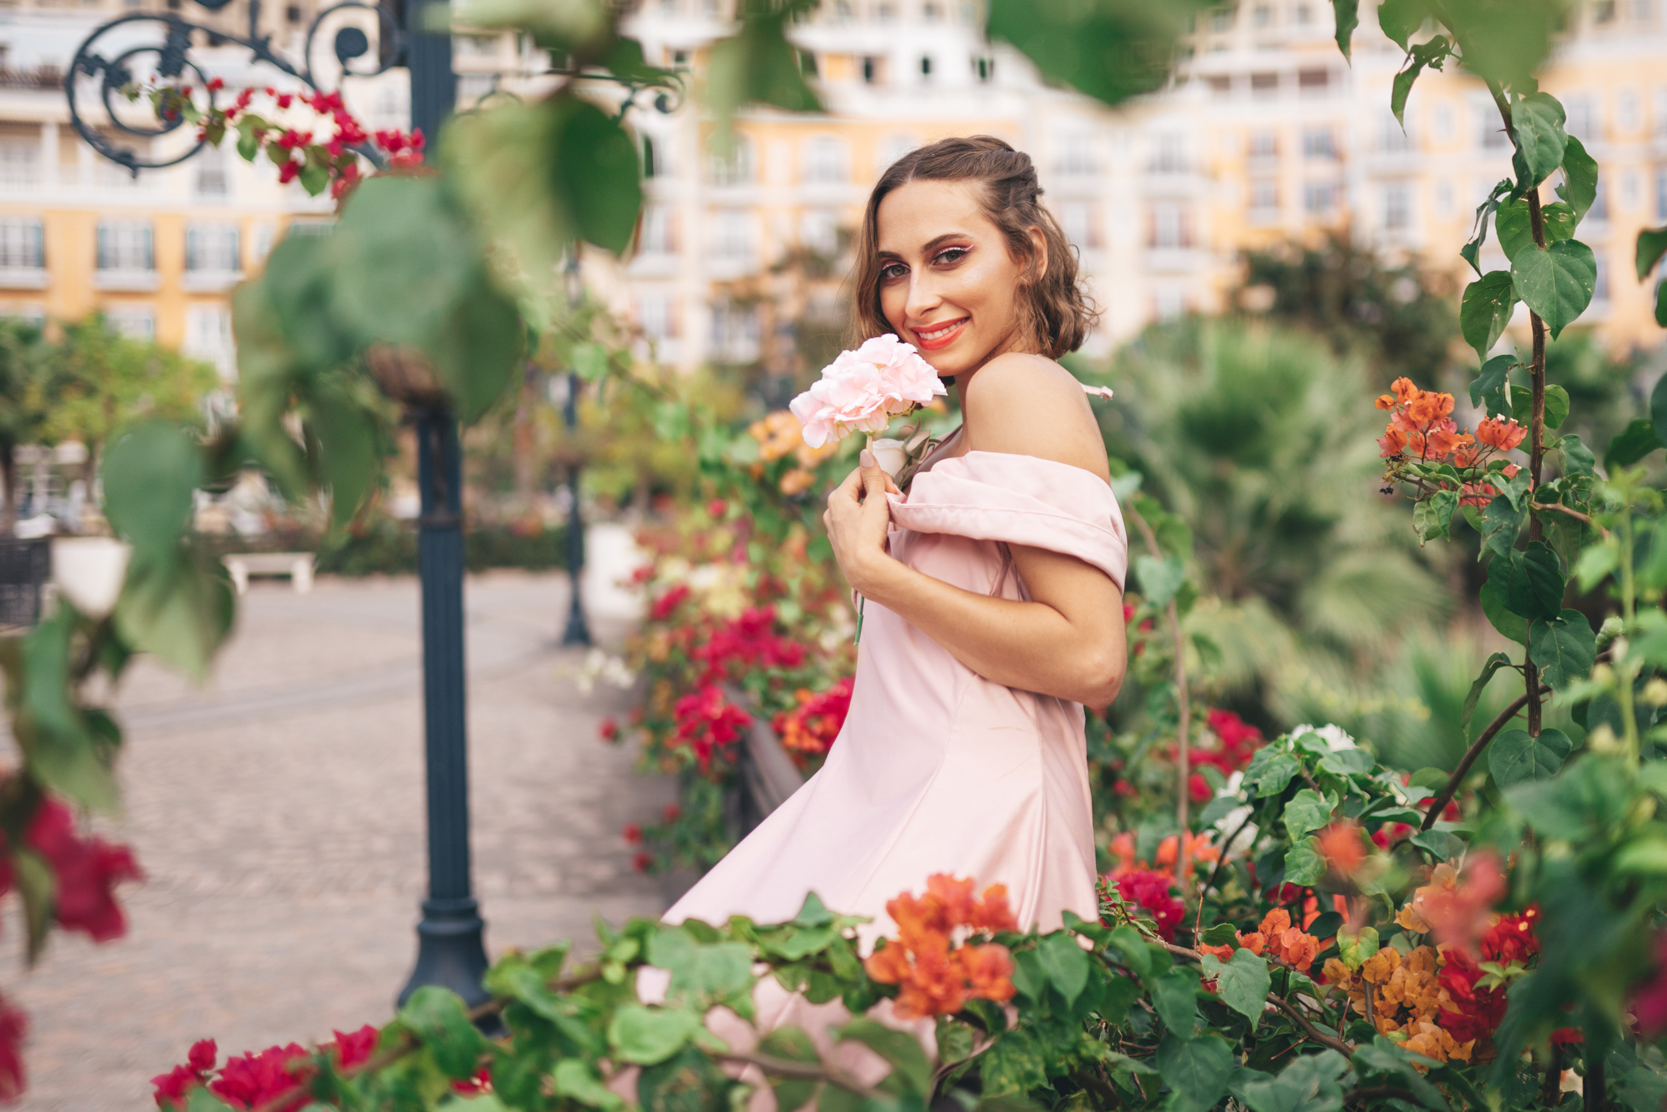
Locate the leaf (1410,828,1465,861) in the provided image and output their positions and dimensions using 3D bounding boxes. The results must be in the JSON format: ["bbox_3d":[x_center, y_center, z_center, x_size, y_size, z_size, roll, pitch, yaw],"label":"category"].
[{"bbox_3d":[0.555,0.266,1.490,0.050,0.034,0.020,5,-24,2],"label":"leaf"}]

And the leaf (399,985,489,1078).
[{"bbox_3d":[-0.273,0.331,1.130,0.055,0.063,0.022,-13,-12,-10],"label":"leaf"}]

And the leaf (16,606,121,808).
[{"bbox_3d":[-0.349,0.069,0.740,0.036,0.093,0.028,-13,-6,-20],"label":"leaf"}]

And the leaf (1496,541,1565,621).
[{"bbox_3d":[0.656,0.024,1.530,0.065,0.072,0.017,-25,-6,7],"label":"leaf"}]

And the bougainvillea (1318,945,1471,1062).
[{"bbox_3d":[0.522,0.414,1.500,0.138,0.110,0.105,-1,2,0],"label":"bougainvillea"}]

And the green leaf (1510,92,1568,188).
[{"bbox_3d":[0.649,-0.382,1.490,0.056,0.088,0.030,1,3,11],"label":"green leaf"}]

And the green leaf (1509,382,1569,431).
[{"bbox_3d":[0.661,-0.140,1.520,0.057,0.048,0.030,0,3,0],"label":"green leaf"}]

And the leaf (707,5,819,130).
[{"bbox_3d":[-0.038,-0.260,0.860,0.060,0.064,0.030,-1,2,-2],"label":"leaf"}]

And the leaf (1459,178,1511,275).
[{"bbox_3d":[0.624,-0.313,1.550,0.035,0.093,0.040,20,-4,-44],"label":"leaf"}]

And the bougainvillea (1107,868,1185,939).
[{"bbox_3d":[0.332,0.369,1.720,0.085,0.077,0.075,0,3,0],"label":"bougainvillea"}]

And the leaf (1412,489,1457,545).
[{"bbox_3d":[0.553,-0.036,1.490,0.042,0.052,0.030,0,3,6],"label":"leaf"}]

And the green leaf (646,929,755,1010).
[{"bbox_3d":[-0.095,0.293,1.150,0.074,0.060,0.019,-3,-21,-7],"label":"green leaf"}]

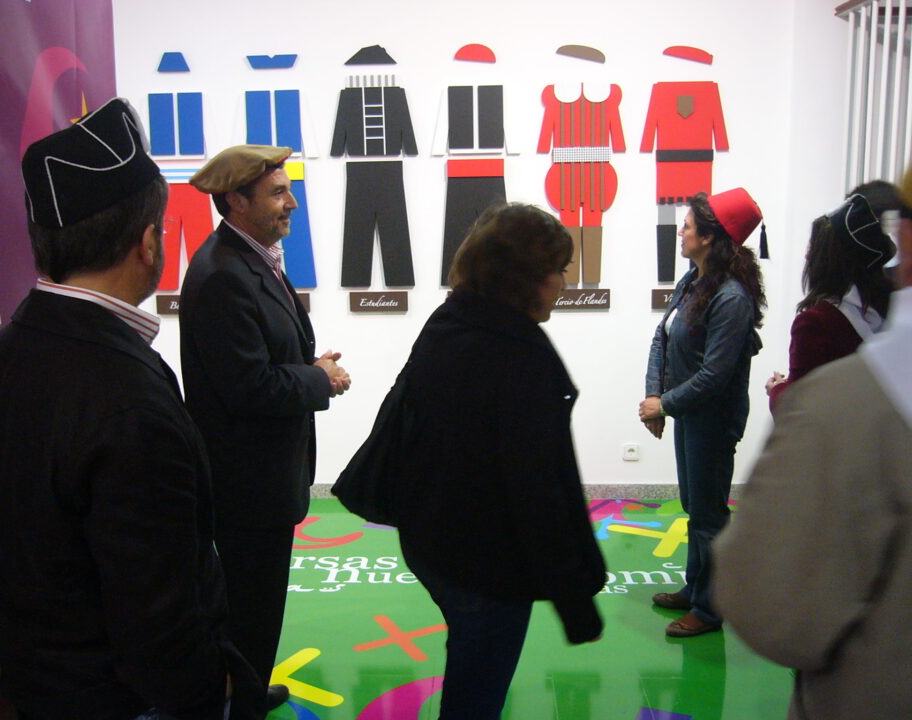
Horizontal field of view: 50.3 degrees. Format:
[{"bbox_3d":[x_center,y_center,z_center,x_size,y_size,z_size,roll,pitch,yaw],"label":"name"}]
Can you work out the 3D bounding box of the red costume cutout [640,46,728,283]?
[{"bbox_3d":[1.172,-0.906,4.975,0.449,1.019,0.030,0,9,3],"label":"red costume cutout"}]

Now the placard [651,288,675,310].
[{"bbox_3d":[1.180,-0.315,5.076,0.304,0.112,0.020,0,9,3],"label":"placard"}]

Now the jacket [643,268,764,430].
[{"bbox_3d":[0.893,-0.030,3.540,0.350,0.610,0.470,-2,10,-10],"label":"jacket"}]

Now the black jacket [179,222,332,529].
[{"bbox_3d":[-0.600,0.050,2.940,0.440,0.950,0.530,1,9,8],"label":"black jacket"}]

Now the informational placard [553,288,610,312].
[{"bbox_3d":[0.645,-0.313,4.984,0.292,0.104,0.020,0,9,3],"label":"informational placard"}]

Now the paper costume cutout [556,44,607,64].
[{"bbox_3d":[0.632,-1.543,4.902,0.249,0.088,0.020,0,9,3],"label":"paper costume cutout"}]

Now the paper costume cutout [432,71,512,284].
[{"bbox_3d":[0.099,-0.896,4.912,0.434,1.039,0.020,0,9,3],"label":"paper costume cutout"}]

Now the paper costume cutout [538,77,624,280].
[{"bbox_3d":[0.649,-0.900,5.001,0.456,1.055,0.030,0,9,3],"label":"paper costume cutout"}]

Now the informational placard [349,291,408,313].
[{"bbox_3d":[-0.401,-0.304,5.034,0.305,0.105,0.020,0,9,3],"label":"informational placard"}]

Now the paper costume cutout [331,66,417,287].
[{"bbox_3d":[-0.425,-0.926,5.047,0.457,1.099,0.030,0,9,3],"label":"paper costume cutout"}]

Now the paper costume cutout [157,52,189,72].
[{"bbox_3d":[-1.453,-1.533,5.002,0.172,0.099,0.020,0,9,3],"label":"paper costume cutout"}]

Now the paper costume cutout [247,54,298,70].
[{"bbox_3d":[-0.920,-1.491,4.860,0.260,0.070,0.020,0,9,3],"label":"paper costume cutout"}]

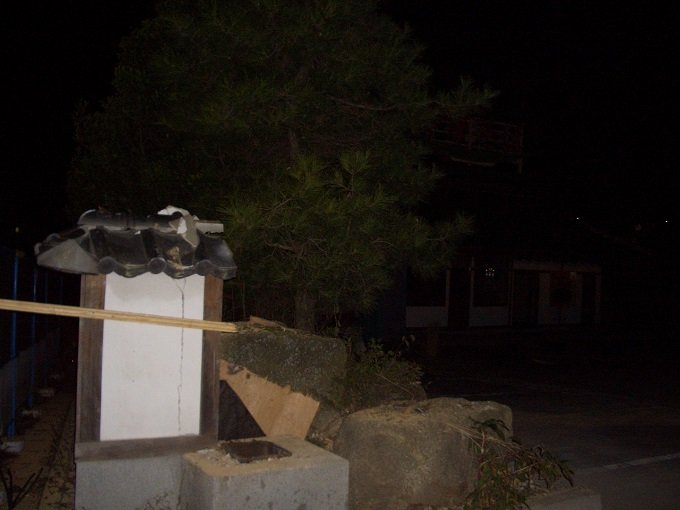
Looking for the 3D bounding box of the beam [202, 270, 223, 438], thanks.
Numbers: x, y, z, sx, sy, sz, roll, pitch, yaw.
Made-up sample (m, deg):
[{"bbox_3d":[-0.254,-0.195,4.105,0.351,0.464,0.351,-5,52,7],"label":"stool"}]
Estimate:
[{"bbox_3d":[-0.778,0.586,4.108,0.112,0.945,0.112,2,-2,-24],"label":"beam"}]

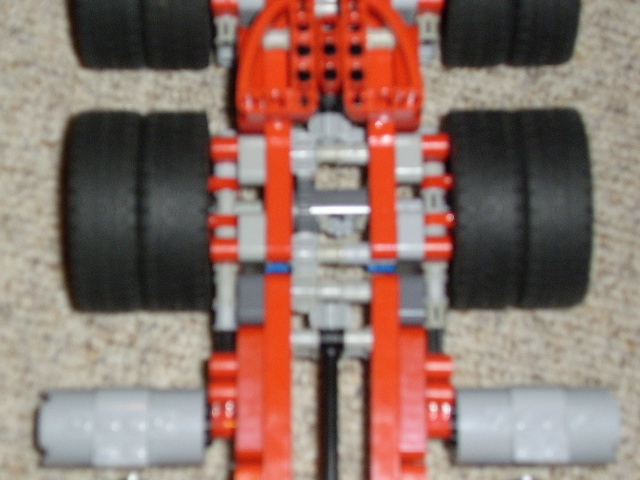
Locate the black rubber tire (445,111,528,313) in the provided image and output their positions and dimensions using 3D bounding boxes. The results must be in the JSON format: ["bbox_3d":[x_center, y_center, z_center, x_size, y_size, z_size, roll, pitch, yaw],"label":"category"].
[{"bbox_3d":[0.049,-0.009,0.357,0.020,0.062,0.062,0,80,0],"label":"black rubber tire"}]

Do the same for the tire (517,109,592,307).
[{"bbox_3d":[0.069,-0.010,0.357,0.020,0.062,0.062,0,80,0],"label":"tire"}]

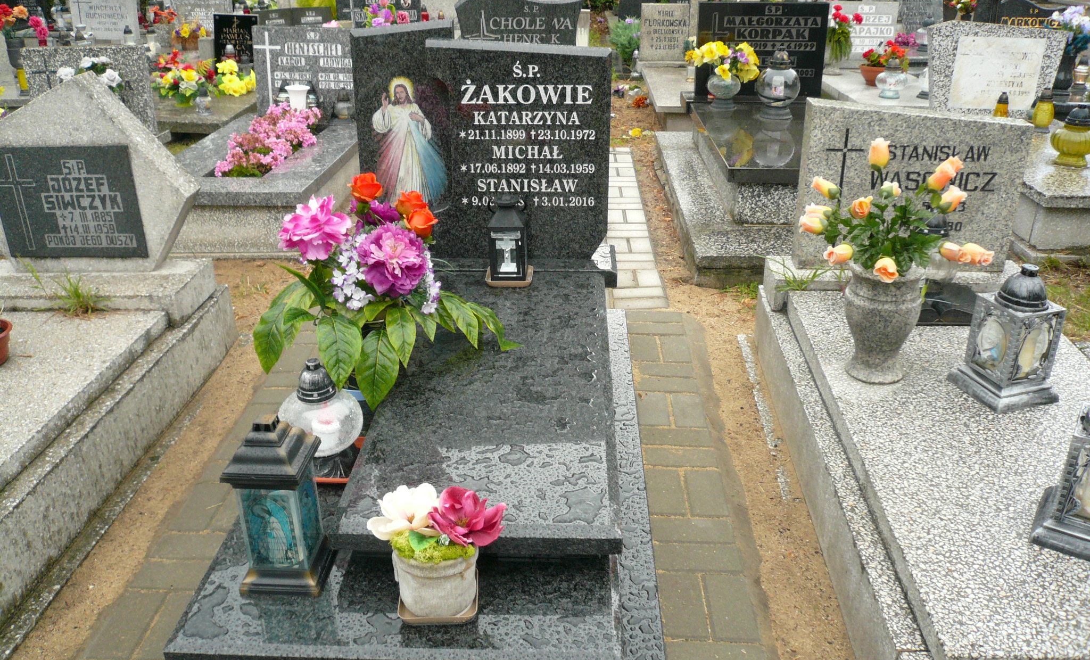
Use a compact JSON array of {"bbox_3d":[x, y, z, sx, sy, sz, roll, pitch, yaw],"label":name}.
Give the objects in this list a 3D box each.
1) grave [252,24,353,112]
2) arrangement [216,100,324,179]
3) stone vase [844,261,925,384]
[{"bbox_3d":[-1.306,-1.432,4.893,0.610,0.490,0.090,2,26,4],"label":"grave"},{"bbox_3d":[-1.367,-0.947,4.390,0.340,0.200,0.870,2,26,4],"label":"arrangement"},{"bbox_3d":[0.877,-0.026,2.297,0.205,0.295,0.205,2,26,4],"label":"stone vase"}]

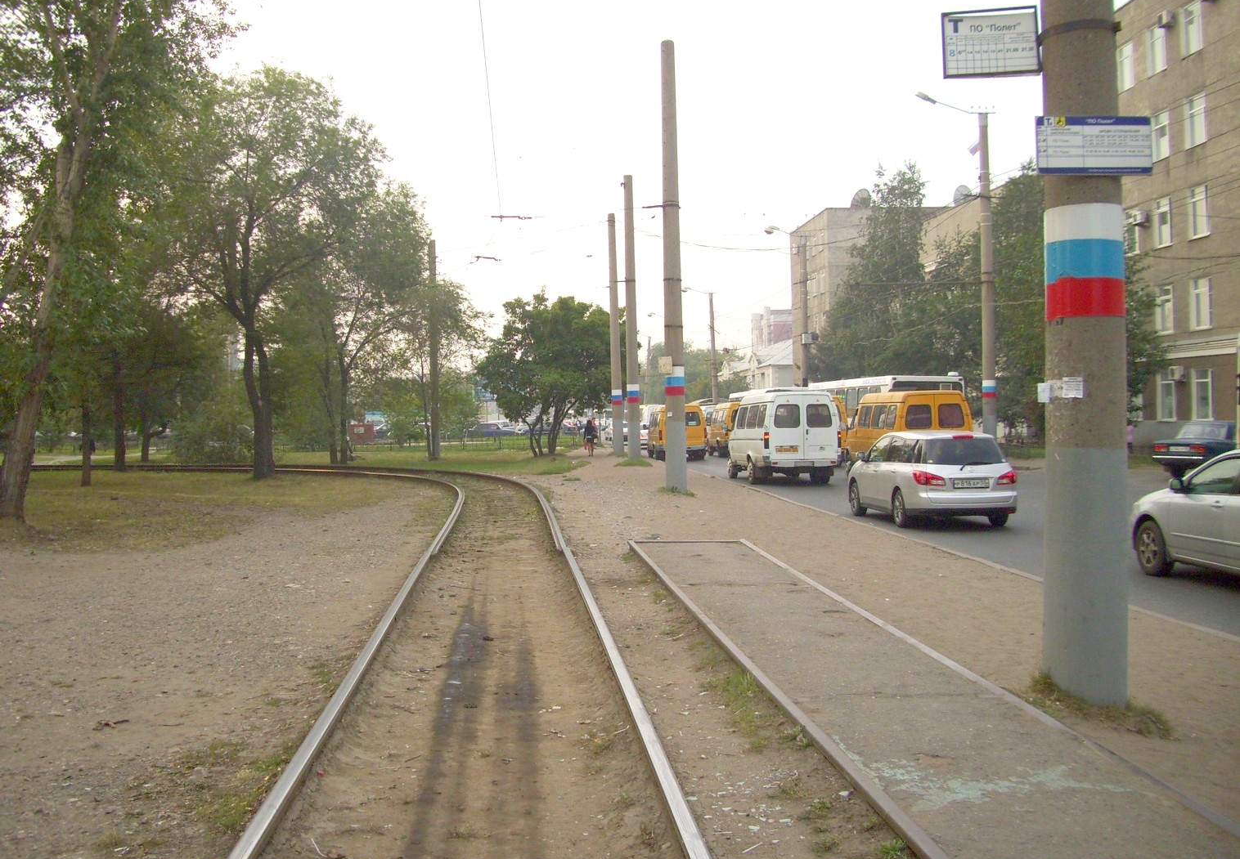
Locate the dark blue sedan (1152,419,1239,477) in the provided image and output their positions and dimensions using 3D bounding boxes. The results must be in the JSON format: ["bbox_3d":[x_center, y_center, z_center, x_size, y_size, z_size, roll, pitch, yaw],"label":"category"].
[{"bbox_3d":[15.986,0.506,31.995,4.130,1.440,1.620,-1,0,-32],"label":"dark blue sedan"}]

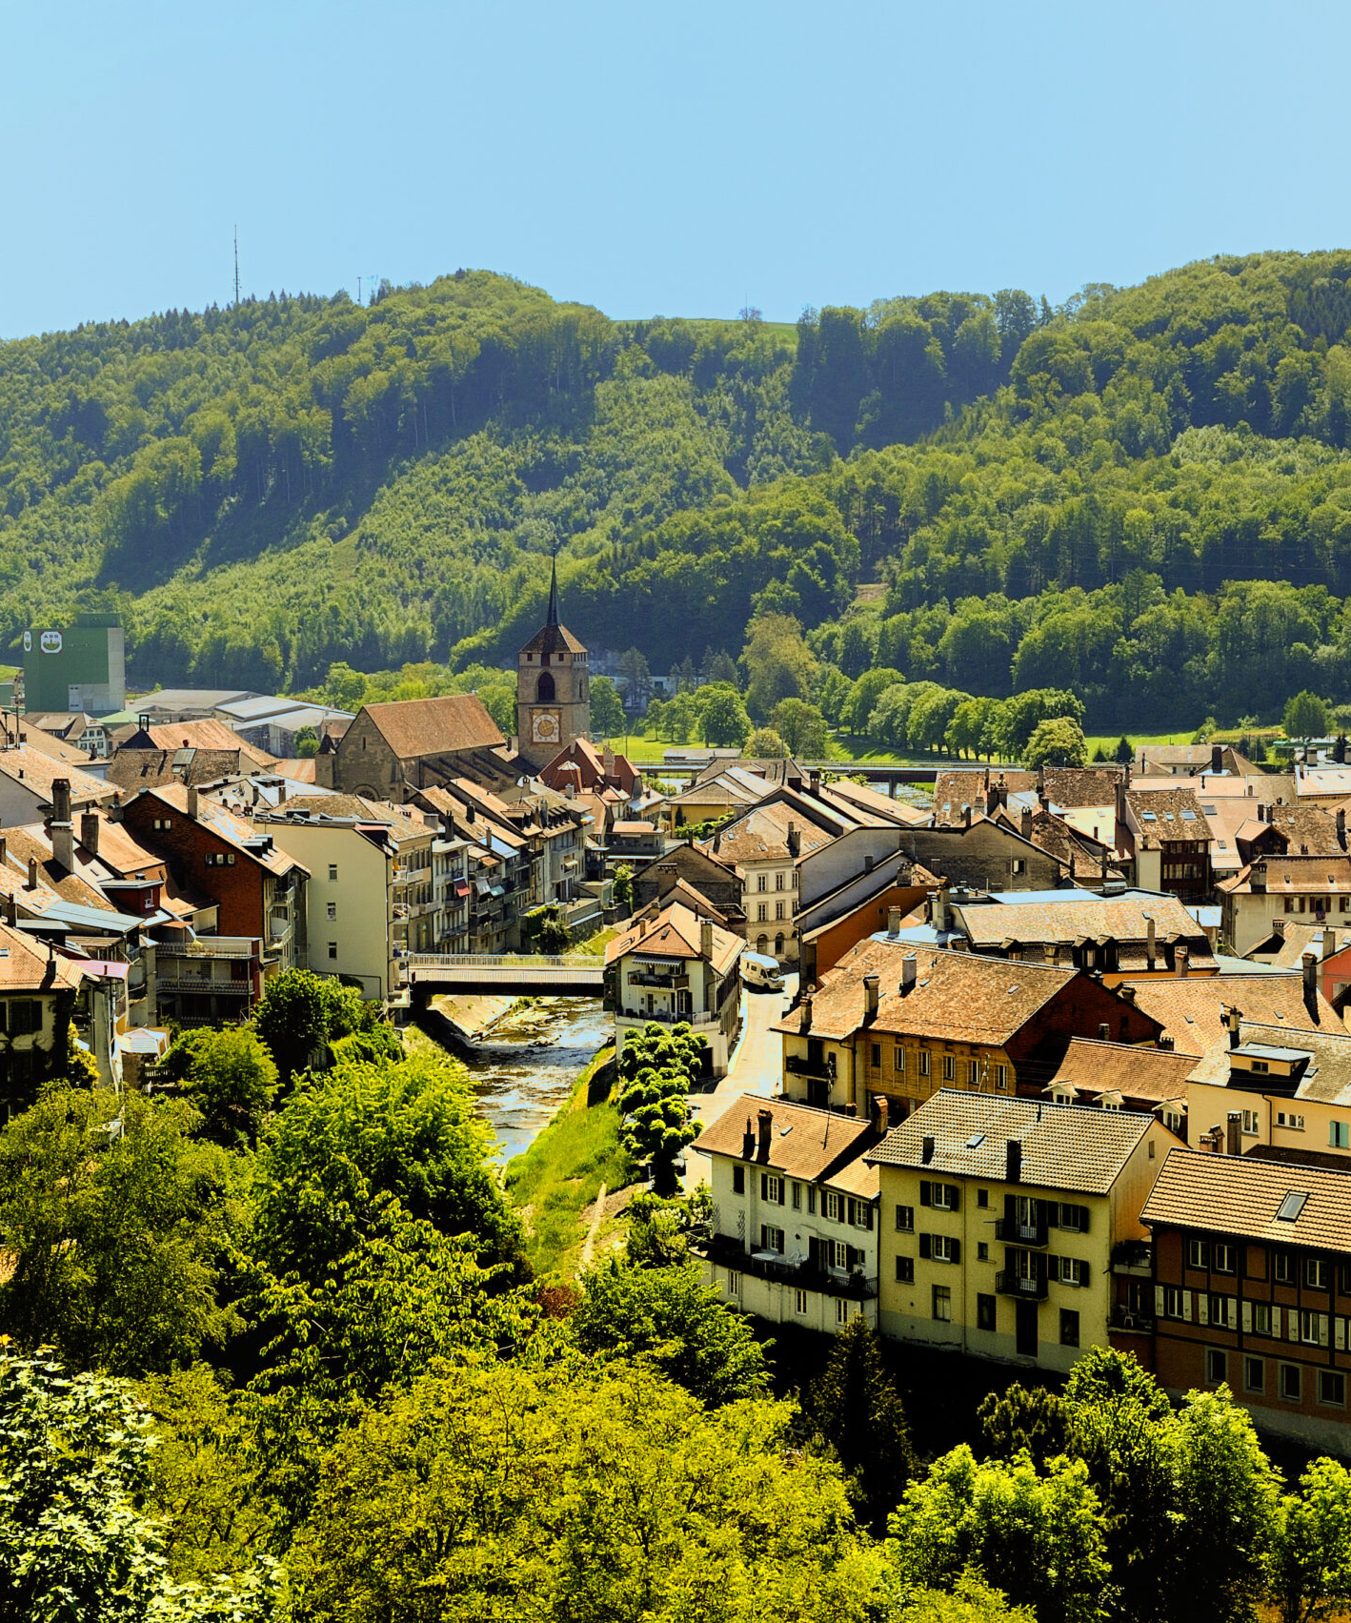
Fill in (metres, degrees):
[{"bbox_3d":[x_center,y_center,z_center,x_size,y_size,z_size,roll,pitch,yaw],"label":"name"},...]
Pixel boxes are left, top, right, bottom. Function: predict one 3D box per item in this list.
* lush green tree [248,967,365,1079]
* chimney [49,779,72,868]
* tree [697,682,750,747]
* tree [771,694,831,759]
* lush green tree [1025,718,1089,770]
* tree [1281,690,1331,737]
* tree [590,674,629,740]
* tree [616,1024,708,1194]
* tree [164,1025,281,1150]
[{"bbox_3d":[-28.220,16.480,219.340,8.920,9.070,8.920,-1,4,-7],"label":"lush green tree"},{"bbox_3d":[-44.210,1.010,205.240,1.450,6.570,1.200,0,4,10],"label":"chimney"},{"bbox_3d":[8.710,-17.420,520.000,10.110,12.010,10.110,-1,5,0],"label":"tree"},{"bbox_3d":[21.980,-14.480,497.000,10.320,11.110,10.320,-1,5,0],"label":"tree"},{"bbox_3d":[69.750,-9.790,520.560,11.950,14.940,11.950,0,4,8],"label":"lush green tree"},{"bbox_3d":[144.230,-20.070,650.570,10.670,15.200,10.670,1,4,12],"label":"tree"},{"bbox_3d":[-13.510,-20.080,545.000,9.130,12.620,9.130,-1,5,0],"label":"tree"},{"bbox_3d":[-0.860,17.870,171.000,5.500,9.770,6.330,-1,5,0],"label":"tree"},{"bbox_3d":[-28.110,17.370,177.000,7.240,7.600,7.240,-1,5,0],"label":"tree"}]

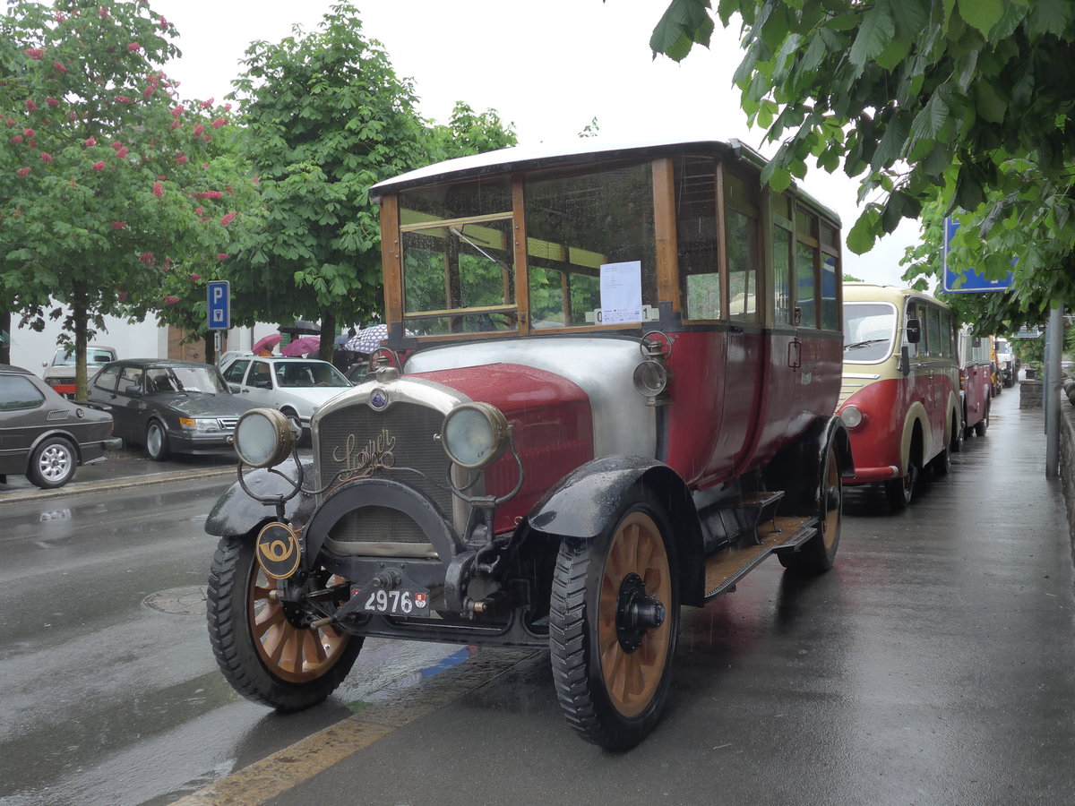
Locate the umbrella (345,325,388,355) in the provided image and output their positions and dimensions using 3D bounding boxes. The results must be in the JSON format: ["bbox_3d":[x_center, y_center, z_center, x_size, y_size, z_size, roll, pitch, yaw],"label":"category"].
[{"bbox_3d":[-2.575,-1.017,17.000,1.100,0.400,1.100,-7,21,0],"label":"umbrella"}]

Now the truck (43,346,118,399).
[{"bbox_3d":[-10.420,-0.585,24.295,1.690,1.440,4.400,-1,2,-23],"label":"truck"}]

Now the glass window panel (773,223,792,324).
[{"bbox_3d":[1.435,-0.740,6.140,0.030,0.580,0.500,-2,1,26],"label":"glass window panel"}]

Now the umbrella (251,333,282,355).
[{"bbox_3d":[-6.523,-1.406,25.500,0.820,0.350,0.820,-25,2,0],"label":"umbrella"}]

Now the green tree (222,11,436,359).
[{"bbox_3d":[-4.044,-3.592,20.500,4.000,8.300,4.000,0,2,0],"label":"green tree"}]

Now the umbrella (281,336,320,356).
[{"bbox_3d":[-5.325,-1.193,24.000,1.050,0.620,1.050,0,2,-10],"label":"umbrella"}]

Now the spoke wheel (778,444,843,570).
[{"bbox_3d":[2.069,0.688,7.904,0.320,1.070,1.070,-2,2,26],"label":"spoke wheel"}]

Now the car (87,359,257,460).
[{"bbox_3d":[-5.700,0.052,16.613,1.700,1.420,4.680,-2,3,-41],"label":"car"}]

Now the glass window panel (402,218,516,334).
[{"bbox_3d":[-0.417,-0.677,5.599,0.700,0.610,0.045,-2,2,26],"label":"glass window panel"}]

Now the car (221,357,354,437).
[{"bbox_3d":[-4.280,-0.060,18.610,1.750,1.420,4.620,-2,3,-43],"label":"car"}]

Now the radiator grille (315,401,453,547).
[{"bbox_3d":[-0.612,0.277,4.287,0.635,0.590,0.100,-2,2,26],"label":"radiator grille"}]

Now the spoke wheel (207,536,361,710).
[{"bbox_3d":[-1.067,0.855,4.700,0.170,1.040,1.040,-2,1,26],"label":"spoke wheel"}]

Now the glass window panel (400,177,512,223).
[{"bbox_3d":[-0.407,-0.987,5.200,0.630,0.175,0.025,-2,1,26],"label":"glass window panel"}]

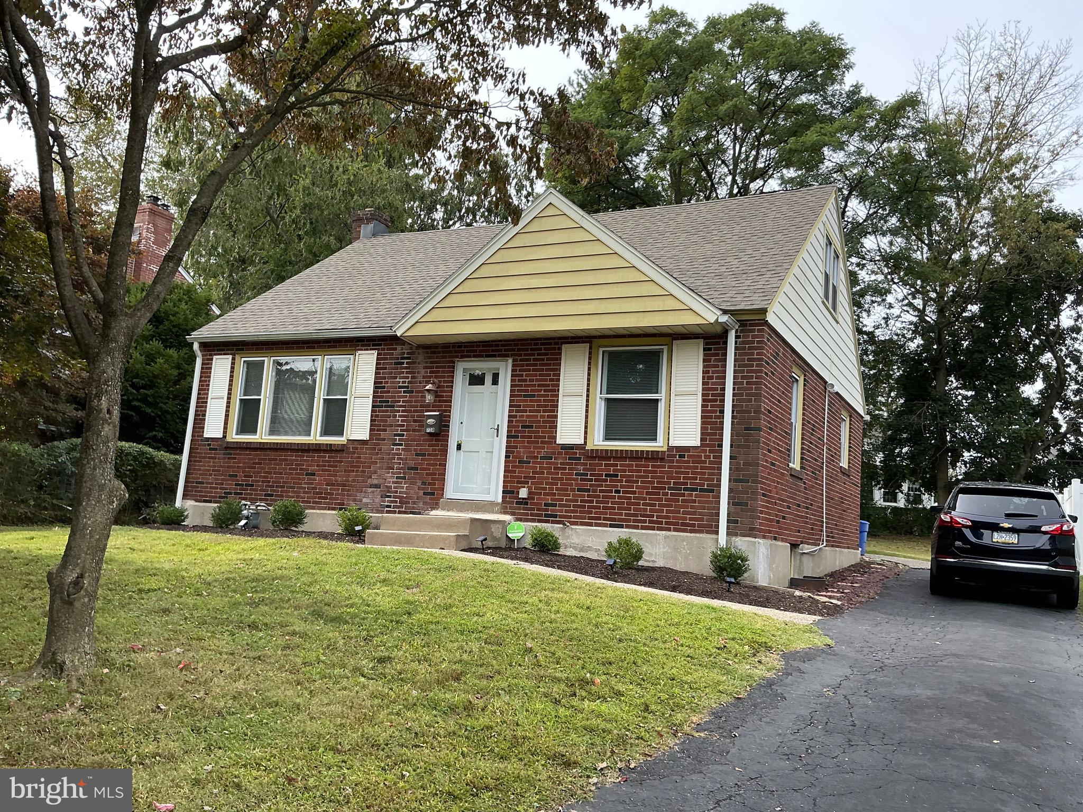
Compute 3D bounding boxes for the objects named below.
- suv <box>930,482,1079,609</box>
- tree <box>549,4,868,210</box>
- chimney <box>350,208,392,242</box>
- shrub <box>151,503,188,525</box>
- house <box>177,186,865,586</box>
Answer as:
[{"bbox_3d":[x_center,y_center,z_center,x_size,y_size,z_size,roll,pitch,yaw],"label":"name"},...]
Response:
[{"bbox_3d":[7.194,2.085,13.718,1.900,1.670,4.650,0,-6,26],"label":"suv"},{"bbox_3d":[5.114,-4.571,28.745,11.000,18.510,11.000,0,-9,28],"label":"tree"},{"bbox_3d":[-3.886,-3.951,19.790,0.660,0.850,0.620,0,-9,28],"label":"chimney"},{"bbox_3d":[-6.218,1.797,14.648,0.570,0.420,0.550,0,-9,28],"label":"shrub"},{"bbox_3d":[0.264,-0.560,16.638,10.140,6.710,9.220,0,-9,28],"label":"house"}]

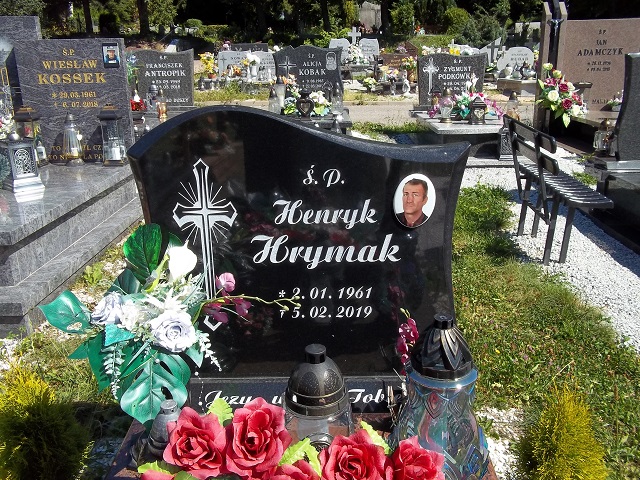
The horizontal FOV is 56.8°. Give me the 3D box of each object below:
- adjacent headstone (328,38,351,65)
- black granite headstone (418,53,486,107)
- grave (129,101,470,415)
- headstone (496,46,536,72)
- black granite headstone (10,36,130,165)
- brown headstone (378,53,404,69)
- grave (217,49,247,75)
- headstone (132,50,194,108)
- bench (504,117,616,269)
[{"bbox_3d":[0.489,-4.528,14.144,0.524,0.544,0.110,-1,17,1],"label":"adjacent headstone"},{"bbox_3d":[1.726,-2.099,7.760,0.883,0.674,0.110,-1,17,1],"label":"black granite headstone"},{"bbox_3d":[-0.046,0.051,1.355,0.752,0.694,0.140,-1,17,1],"label":"grave"},{"bbox_3d":[4.173,-3.798,12.648,0.785,0.623,0.110,-1,17,1],"label":"headstone"},{"bbox_3d":[-1.836,-1.039,4.459,0.843,0.905,0.090,-1,17,1],"label":"black granite headstone"},{"bbox_3d":[1.650,-3.796,12.890,0.672,0.489,0.110,-1,17,1],"label":"brown headstone"},{"bbox_3d":[-1.893,-3.879,13.118,0.675,0.572,0.110,-1,17,1],"label":"grave"},{"bbox_3d":[-2.035,-2.135,7.797,0.775,0.726,0.110,-1,17,1],"label":"headstone"},{"bbox_3d":[1.413,-0.311,3.666,0.366,0.804,0.984,-1,17,1],"label":"bench"}]

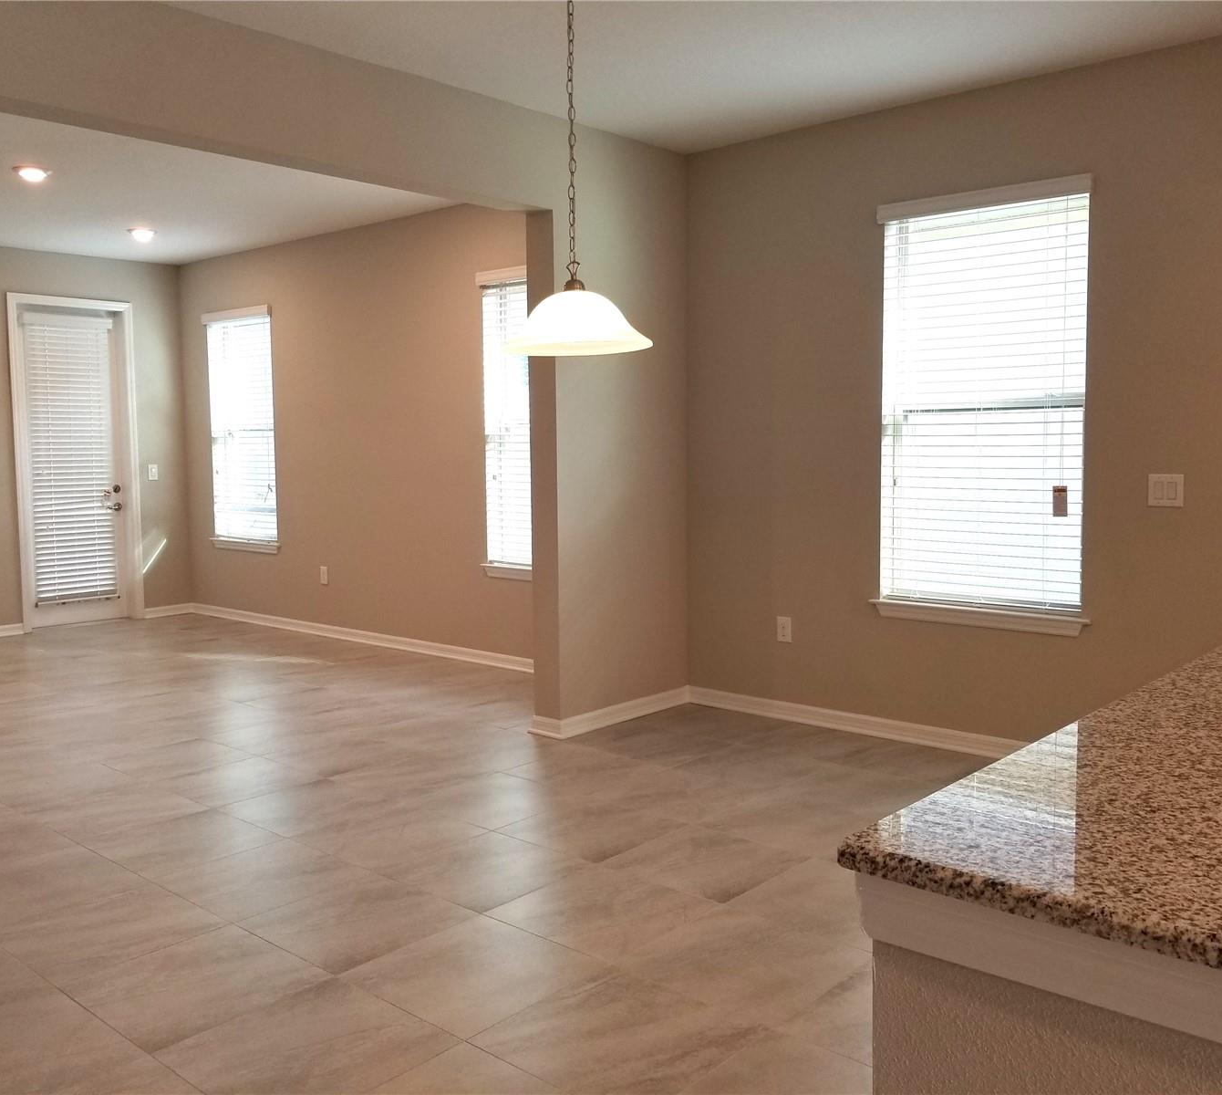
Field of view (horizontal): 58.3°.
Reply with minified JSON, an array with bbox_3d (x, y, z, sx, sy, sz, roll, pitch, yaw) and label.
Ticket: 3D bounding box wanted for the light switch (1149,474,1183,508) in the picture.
[{"bbox_3d":[2.164,-0.221,4.279,0.126,0.122,0.012,4,7,41],"label":"light switch"}]

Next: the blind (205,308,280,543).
[{"bbox_3d":[-2.879,-0.943,8.551,0.916,1.771,0.065,4,7,41],"label":"blind"}]

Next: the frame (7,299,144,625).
[{"bbox_3d":[-4.152,-0.650,8.537,0.100,2.534,0.923,4,7,41],"label":"frame"}]

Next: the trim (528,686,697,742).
[{"bbox_3d":[0.015,0.820,5.606,0.255,0.089,0.983,4,7,41],"label":"trim"}]

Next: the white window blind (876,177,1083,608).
[{"bbox_3d":[1.581,-0.620,4.757,0.904,1.777,0.065,4,7,41],"label":"white window blind"}]

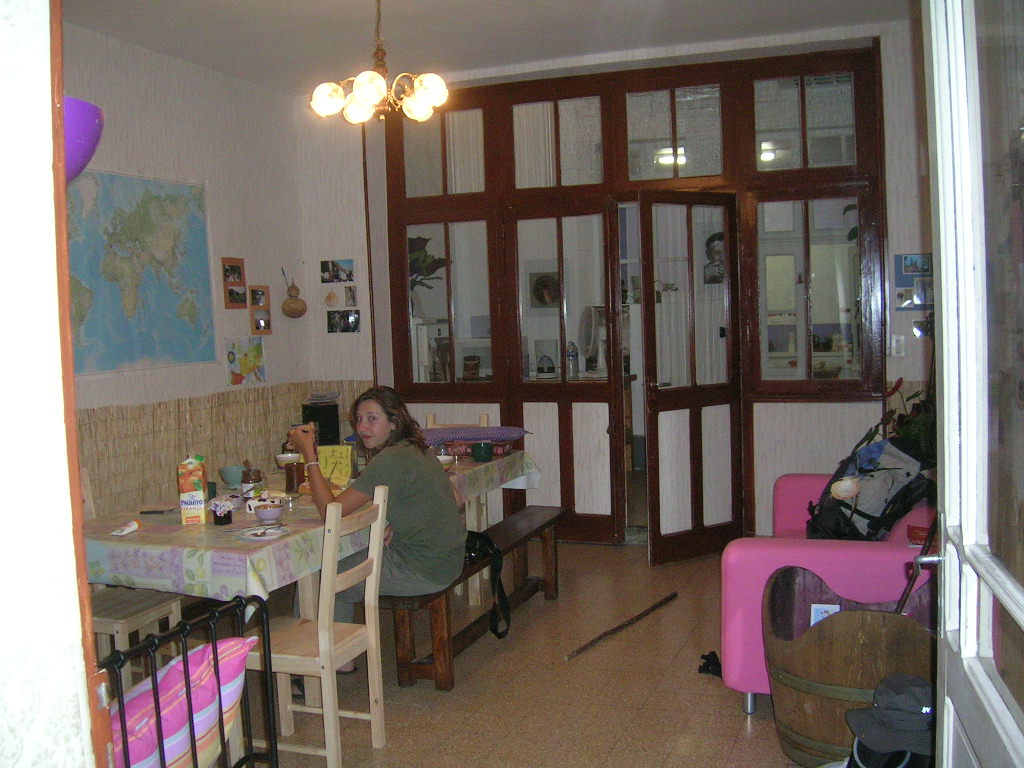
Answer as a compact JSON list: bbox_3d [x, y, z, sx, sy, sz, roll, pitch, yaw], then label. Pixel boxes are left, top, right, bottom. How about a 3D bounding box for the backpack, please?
[{"bbox_3d":[1.439,0.503,4.131,0.270,0.510,0.330,38,16,13],"label":"backpack"}]

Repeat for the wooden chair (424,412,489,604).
[{"bbox_3d":[-0.398,0.679,5.981,0.410,0.950,0.500,-1,4,21],"label":"wooden chair"}]

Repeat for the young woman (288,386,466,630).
[{"bbox_3d":[-0.519,0.636,4.512,0.680,1.250,0.480,0,4,23],"label":"young woman"}]

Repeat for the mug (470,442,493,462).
[{"bbox_3d":[-0.166,0.372,5.768,0.110,0.100,0.120,-1,4,20],"label":"mug"}]

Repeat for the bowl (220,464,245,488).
[{"bbox_3d":[-1.380,0.464,5.139,0.155,0.105,0.155,-2,4,0],"label":"bowl"}]

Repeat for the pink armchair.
[{"bbox_3d":[1.494,0.856,4.494,0.880,0.660,1.800,-1,4,20],"label":"pink armchair"}]

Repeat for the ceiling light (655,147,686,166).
[{"bbox_3d":[1.424,-2.043,9.300,0.280,0.150,0.300,-1,4,20],"label":"ceiling light"}]

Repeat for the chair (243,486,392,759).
[{"bbox_3d":[-0.716,0.857,3.607,0.500,0.950,0.410,-1,4,18],"label":"chair"}]

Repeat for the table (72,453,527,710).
[{"bbox_3d":[-0.902,0.871,5.057,1.060,0.735,2.519,0,4,24],"label":"table"}]

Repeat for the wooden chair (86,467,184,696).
[{"bbox_3d":[-1.609,0.855,4.126,0.500,0.950,0.410,-1,4,21],"label":"wooden chair"}]

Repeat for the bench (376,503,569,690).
[{"bbox_3d":[-0.106,0.995,5.030,0.280,0.430,1.850,-1,4,19],"label":"bench"}]

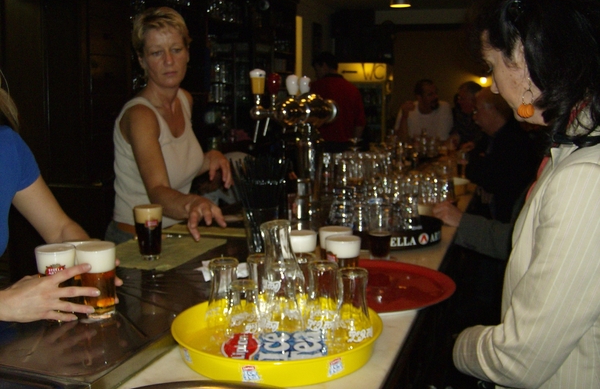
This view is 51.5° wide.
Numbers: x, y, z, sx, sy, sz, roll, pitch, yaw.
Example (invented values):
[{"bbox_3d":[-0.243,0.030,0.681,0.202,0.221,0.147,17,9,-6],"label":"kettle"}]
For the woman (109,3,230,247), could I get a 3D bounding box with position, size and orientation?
[{"bbox_3d":[-0.367,0.282,1.937,0.520,1.680,0.500,6,10,36],"label":"woman"}]

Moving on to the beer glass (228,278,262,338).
[{"bbox_3d":[-0.101,0.203,1.114,0.059,0.090,0.059,0,8,0],"label":"beer glass"}]

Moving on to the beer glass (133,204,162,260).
[{"bbox_3d":[-0.379,0.096,1.565,0.069,0.125,0.069,0,8,0],"label":"beer glass"}]

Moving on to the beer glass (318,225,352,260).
[{"bbox_3d":[0.082,0.142,1.404,0.071,0.126,0.071,0,8,0],"label":"beer glass"}]

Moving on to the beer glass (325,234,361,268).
[{"bbox_3d":[0.091,0.154,1.317,0.071,0.126,0.071,0,8,0],"label":"beer glass"}]

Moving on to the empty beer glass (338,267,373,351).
[{"bbox_3d":[0.093,0.192,1.053,0.067,0.128,0.067,0,8,0],"label":"empty beer glass"}]

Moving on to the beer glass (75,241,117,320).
[{"bbox_3d":[-0.365,0.156,1.122,0.070,0.126,0.070,0,8,0],"label":"beer glass"}]

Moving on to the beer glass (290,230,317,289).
[{"bbox_3d":[0.003,0.147,1.363,0.071,0.126,0.071,0,8,0],"label":"beer glass"}]

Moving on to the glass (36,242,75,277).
[{"bbox_3d":[-0.431,0.158,1.105,0.070,0.126,0.070,0,8,0],"label":"glass"}]

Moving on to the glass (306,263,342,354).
[{"bbox_3d":[0.041,0.187,1.096,0.067,0.128,0.067,0,8,0],"label":"glass"}]

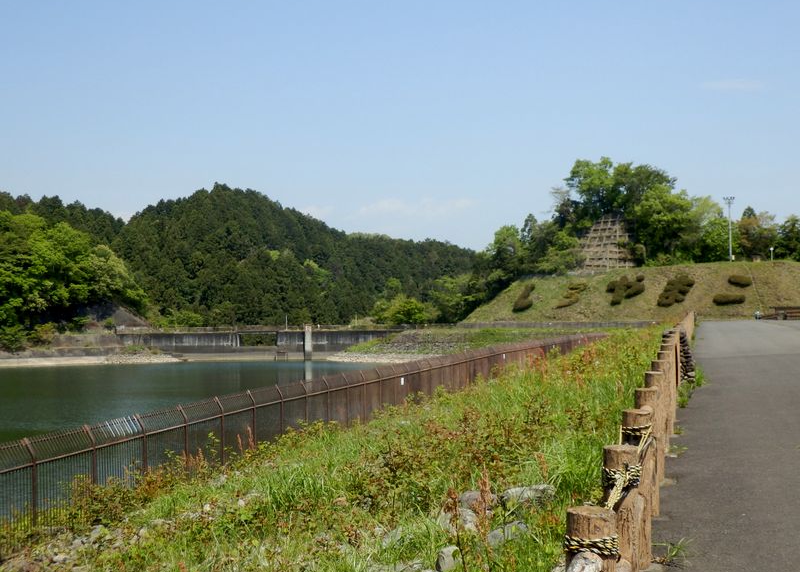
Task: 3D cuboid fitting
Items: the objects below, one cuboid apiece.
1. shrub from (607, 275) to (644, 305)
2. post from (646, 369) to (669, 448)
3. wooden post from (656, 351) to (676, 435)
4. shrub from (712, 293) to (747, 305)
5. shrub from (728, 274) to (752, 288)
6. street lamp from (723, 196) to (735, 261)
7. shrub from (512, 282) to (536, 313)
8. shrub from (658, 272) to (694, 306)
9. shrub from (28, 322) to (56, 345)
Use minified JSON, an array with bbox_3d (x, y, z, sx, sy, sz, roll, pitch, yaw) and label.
[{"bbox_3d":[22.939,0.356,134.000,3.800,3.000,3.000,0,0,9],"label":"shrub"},{"bbox_3d":[2.052,1.123,10.600,0.160,0.860,0.160,0,0,13],"label":"post"},{"bbox_3d":[2.790,1.121,13.800,0.160,0.870,0.160,0,0,0],"label":"wooden post"},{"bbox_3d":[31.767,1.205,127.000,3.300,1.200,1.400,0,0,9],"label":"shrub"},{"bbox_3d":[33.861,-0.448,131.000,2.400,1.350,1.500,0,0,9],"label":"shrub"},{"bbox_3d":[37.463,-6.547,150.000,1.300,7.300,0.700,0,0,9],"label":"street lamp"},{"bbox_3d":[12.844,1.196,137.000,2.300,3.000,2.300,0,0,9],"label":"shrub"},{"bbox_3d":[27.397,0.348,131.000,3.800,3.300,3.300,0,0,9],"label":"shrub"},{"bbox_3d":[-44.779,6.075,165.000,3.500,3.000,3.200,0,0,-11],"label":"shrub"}]

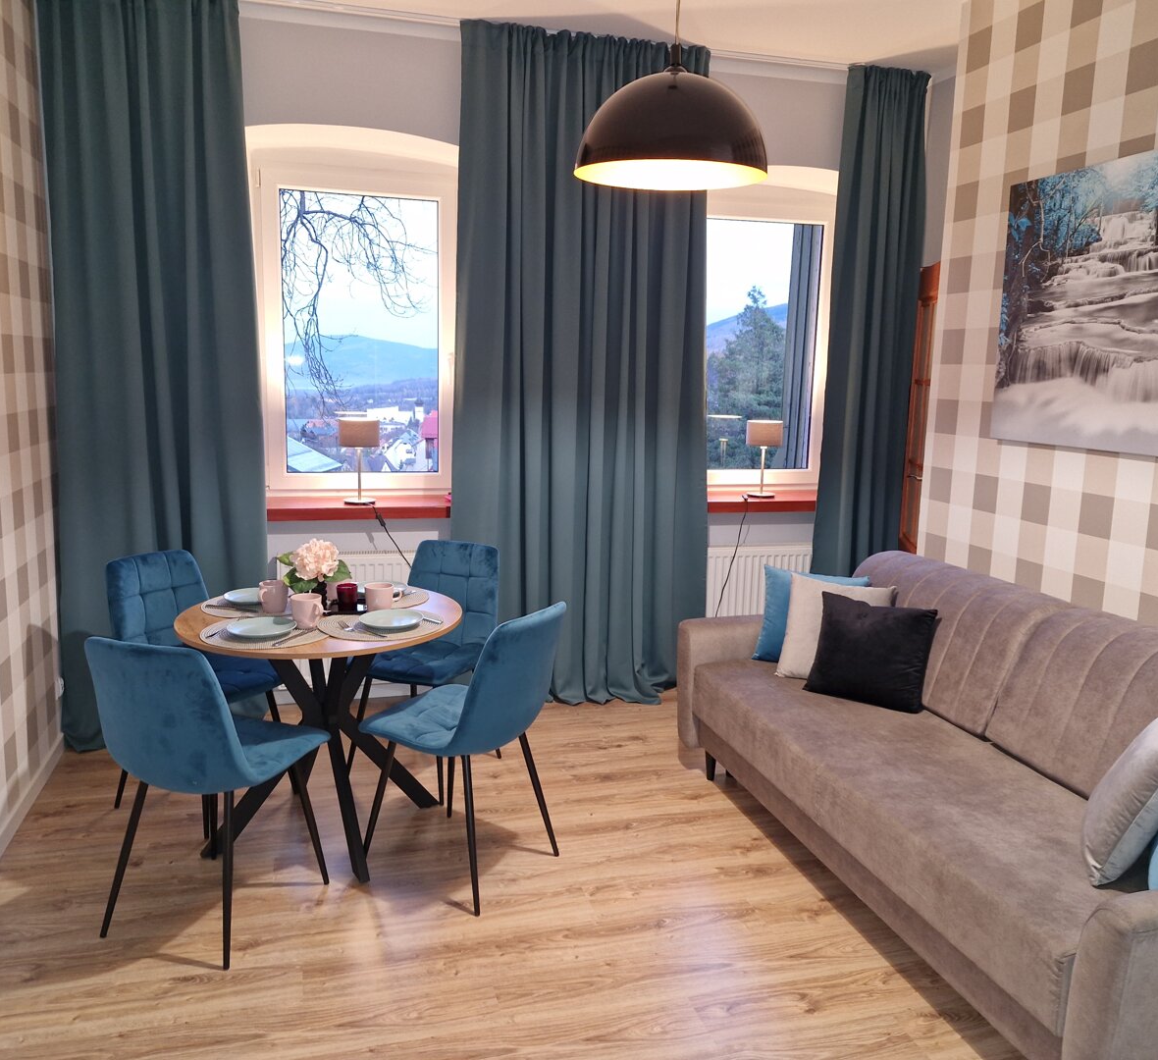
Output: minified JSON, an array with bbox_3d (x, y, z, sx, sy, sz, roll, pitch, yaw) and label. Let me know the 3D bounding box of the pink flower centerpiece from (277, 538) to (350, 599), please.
[{"bbox_3d":[-0.866,0.147,3.063,0.235,0.233,0.210,-1,10,-16],"label":"pink flower centerpiece"}]

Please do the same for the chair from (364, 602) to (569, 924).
[{"bbox_3d":[-0.359,0.636,2.938,0.530,0.870,0.445,7,12,31],"label":"chair"}]

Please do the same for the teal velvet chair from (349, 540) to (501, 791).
[{"bbox_3d":[-0.587,0.513,3.607,0.445,0.870,0.530,6,11,22],"label":"teal velvet chair"}]

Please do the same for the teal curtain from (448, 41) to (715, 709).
[{"bbox_3d":[0.042,-0.633,4.218,1.210,2.950,0.170,-1,10,-16],"label":"teal curtain"}]

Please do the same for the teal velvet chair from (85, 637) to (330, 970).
[{"bbox_3d":[-1.022,0.668,2.649,0.445,0.870,0.530,5,10,17],"label":"teal velvet chair"}]

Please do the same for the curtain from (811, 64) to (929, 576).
[{"bbox_3d":[1.418,-0.669,4.607,0.500,2.950,0.170,-1,10,-16],"label":"curtain"}]

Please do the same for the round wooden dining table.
[{"bbox_3d":[-0.853,0.646,3.133,0.905,0.757,0.905,-1,10,-16],"label":"round wooden dining table"}]

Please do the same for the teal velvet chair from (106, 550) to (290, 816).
[{"bbox_3d":[-1.320,0.545,3.314,0.530,0.870,0.445,7,11,27],"label":"teal velvet chair"}]

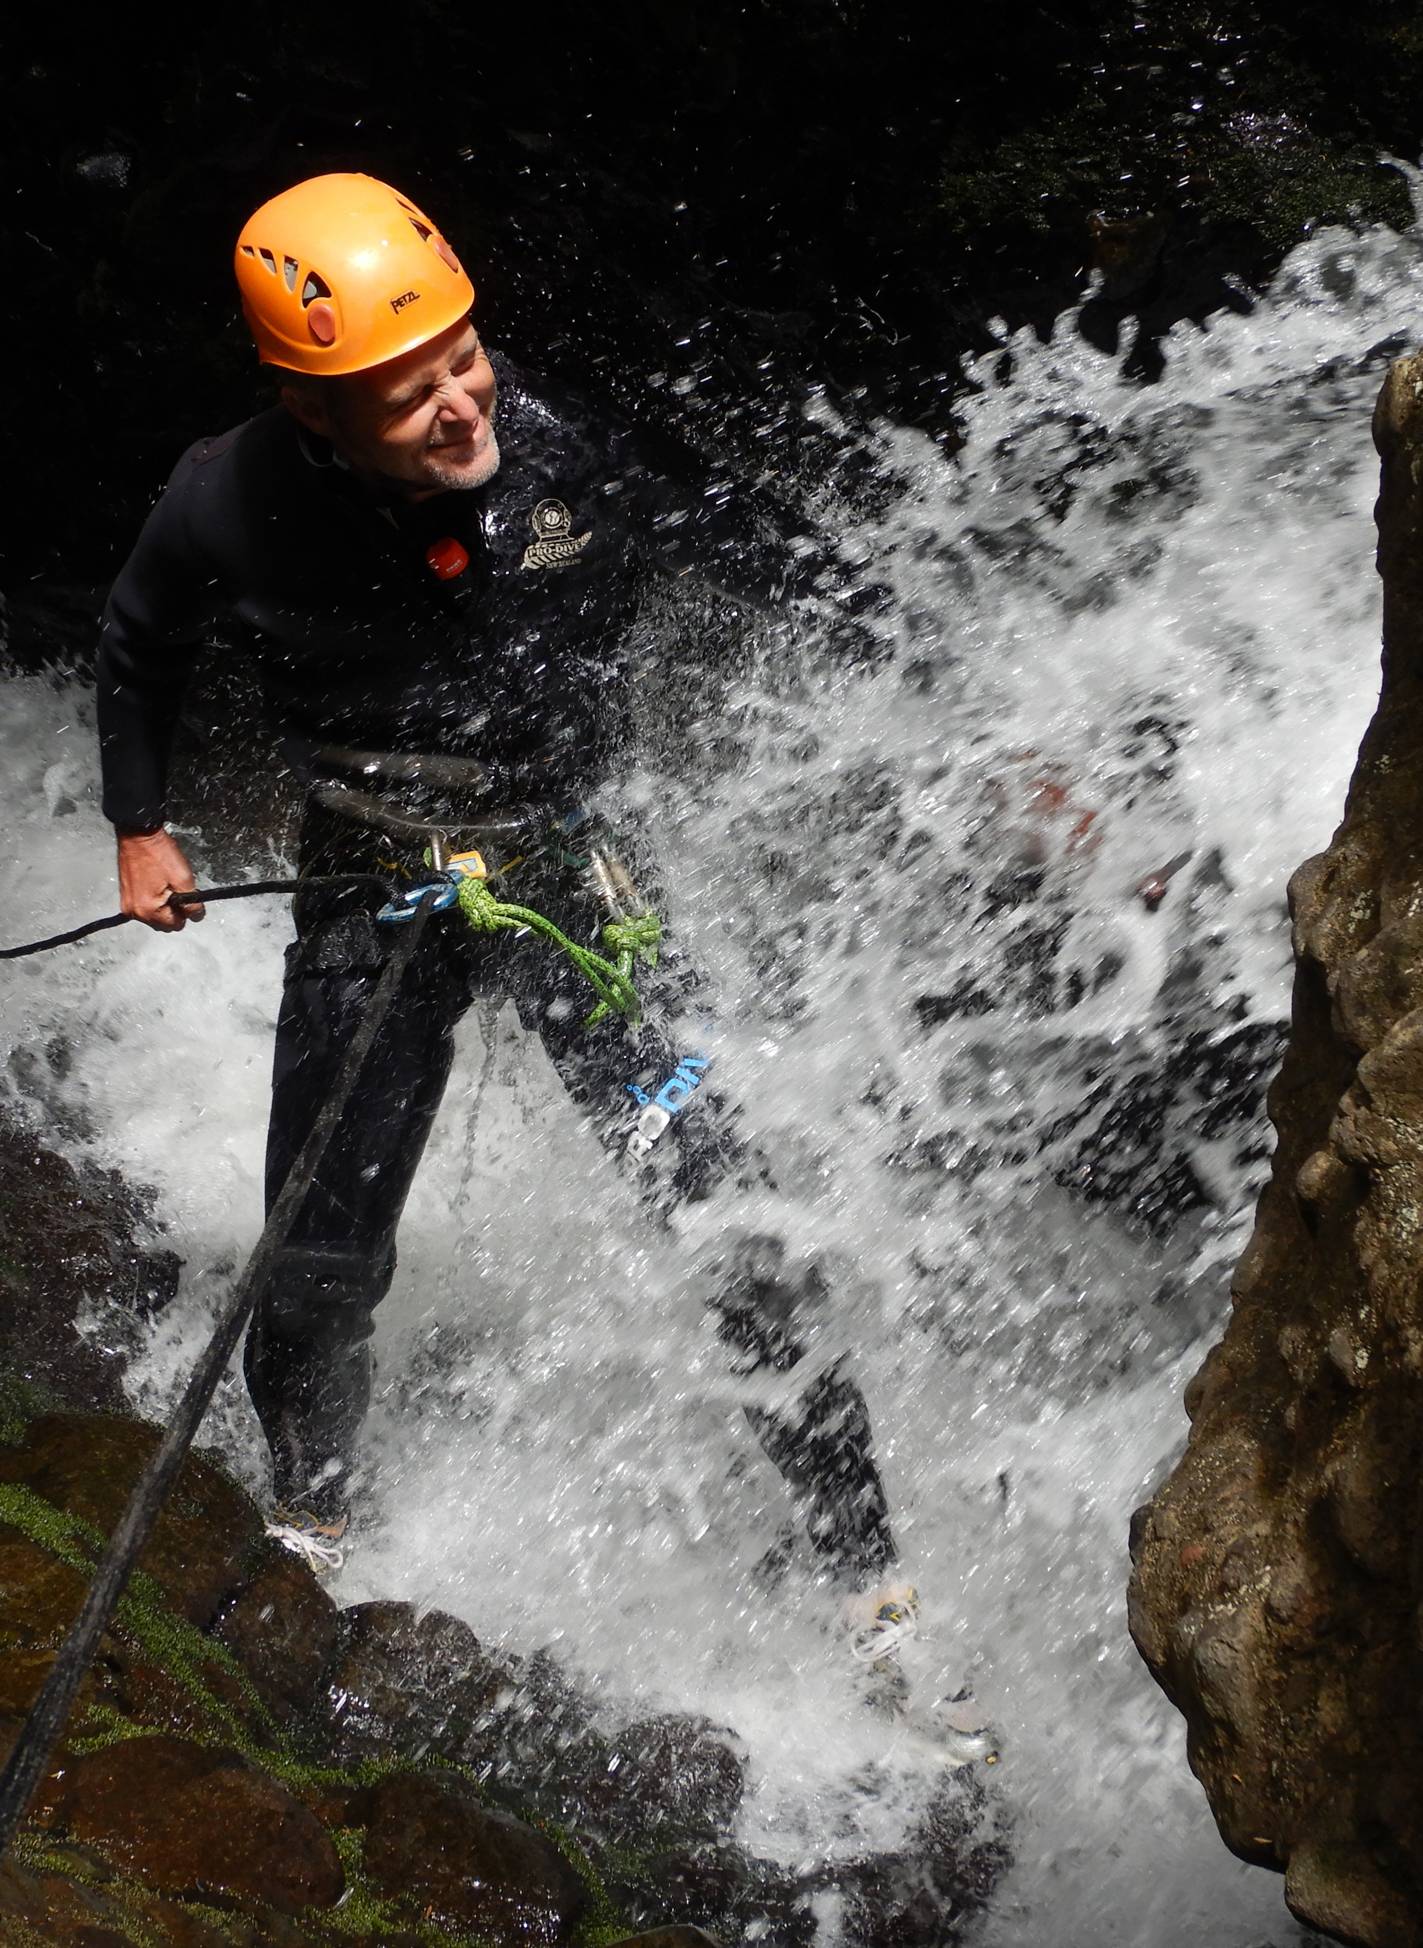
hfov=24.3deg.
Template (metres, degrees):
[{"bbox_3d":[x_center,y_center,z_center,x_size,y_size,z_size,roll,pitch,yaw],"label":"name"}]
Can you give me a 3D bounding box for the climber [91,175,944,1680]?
[{"bbox_3d":[-0.145,0.020,3.500,0.900,1.700,0.600,-14,33,-11],"label":"climber"}]

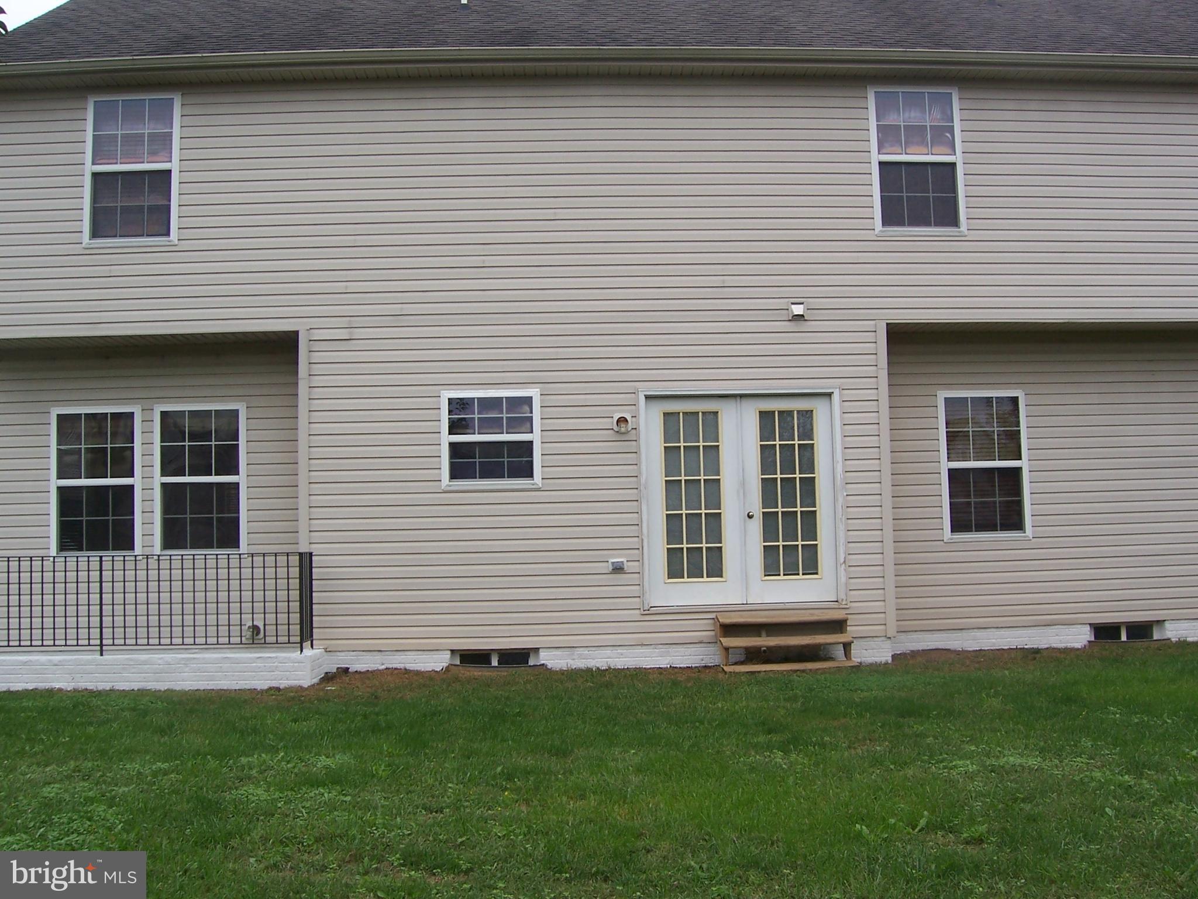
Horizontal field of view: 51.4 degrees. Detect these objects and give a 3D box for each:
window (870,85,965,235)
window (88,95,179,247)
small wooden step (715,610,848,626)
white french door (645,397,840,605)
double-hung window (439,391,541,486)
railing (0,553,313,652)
[{"bbox_3d":[3.145,-2.844,12.294,0.920,1.500,0.100,-1,-4,-3],"label":"window"},{"bbox_3d":[-4.460,-2.669,11.921,0.920,1.510,0.100,-1,-4,-3],"label":"window"},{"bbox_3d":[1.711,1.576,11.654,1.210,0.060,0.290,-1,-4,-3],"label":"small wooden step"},{"bbox_3d":[1.377,0.493,11.944,1.930,2.100,0.130,-1,-4,-3],"label":"white french door"},{"bbox_3d":[-1.025,-0.091,11.878,0.940,0.940,0.100,-1,-4,-3],"label":"double-hung window"},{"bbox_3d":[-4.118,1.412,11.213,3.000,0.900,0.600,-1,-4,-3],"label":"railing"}]

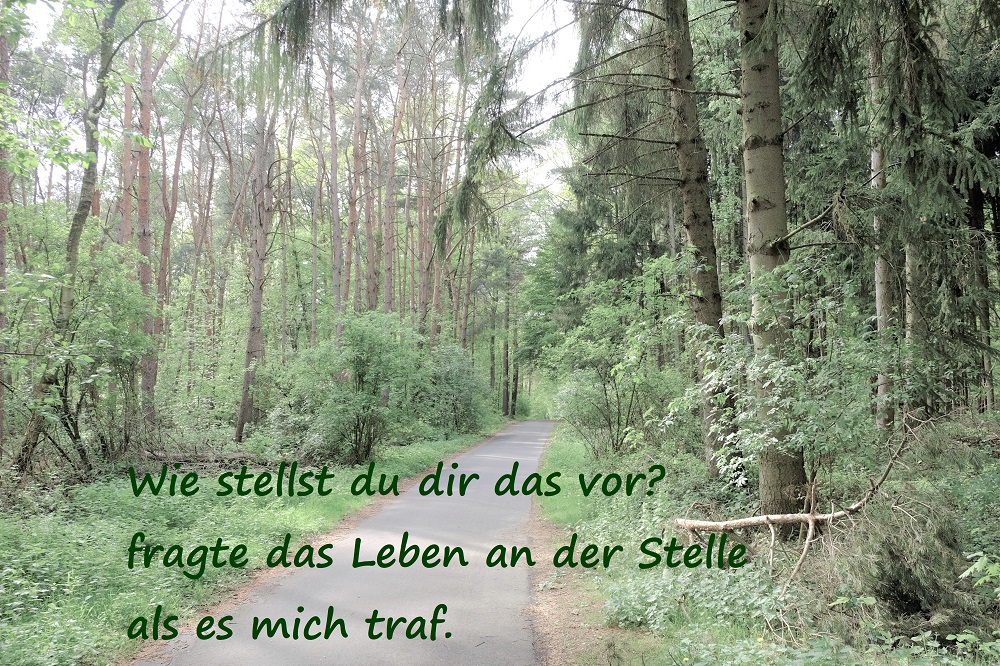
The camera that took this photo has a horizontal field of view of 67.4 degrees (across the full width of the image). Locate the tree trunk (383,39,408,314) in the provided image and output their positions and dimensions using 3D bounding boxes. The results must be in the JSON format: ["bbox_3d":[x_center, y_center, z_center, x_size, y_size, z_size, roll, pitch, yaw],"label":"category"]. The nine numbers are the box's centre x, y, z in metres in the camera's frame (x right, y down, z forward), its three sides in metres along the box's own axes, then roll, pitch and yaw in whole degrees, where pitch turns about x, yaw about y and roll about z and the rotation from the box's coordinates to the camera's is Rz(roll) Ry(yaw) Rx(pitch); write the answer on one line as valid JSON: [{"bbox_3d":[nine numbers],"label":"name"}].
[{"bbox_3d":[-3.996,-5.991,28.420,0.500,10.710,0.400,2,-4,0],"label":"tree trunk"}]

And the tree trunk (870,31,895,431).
[{"bbox_3d":[10.873,-3.041,21.457,0.480,11.640,0.420,1,-4,0],"label":"tree trunk"}]

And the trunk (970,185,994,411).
[{"bbox_3d":[17.583,-1.343,27.325,0.420,8.300,0.380,-1,-4,0],"label":"trunk"}]

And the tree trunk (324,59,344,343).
[{"bbox_3d":[-6.523,-5.270,29.447,0.420,11.400,0.360,-3,-4,0],"label":"tree trunk"}]

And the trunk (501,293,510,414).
[{"bbox_3d":[0.363,1.336,45.289,0.400,7.380,0.380,1,-5,0],"label":"trunk"}]

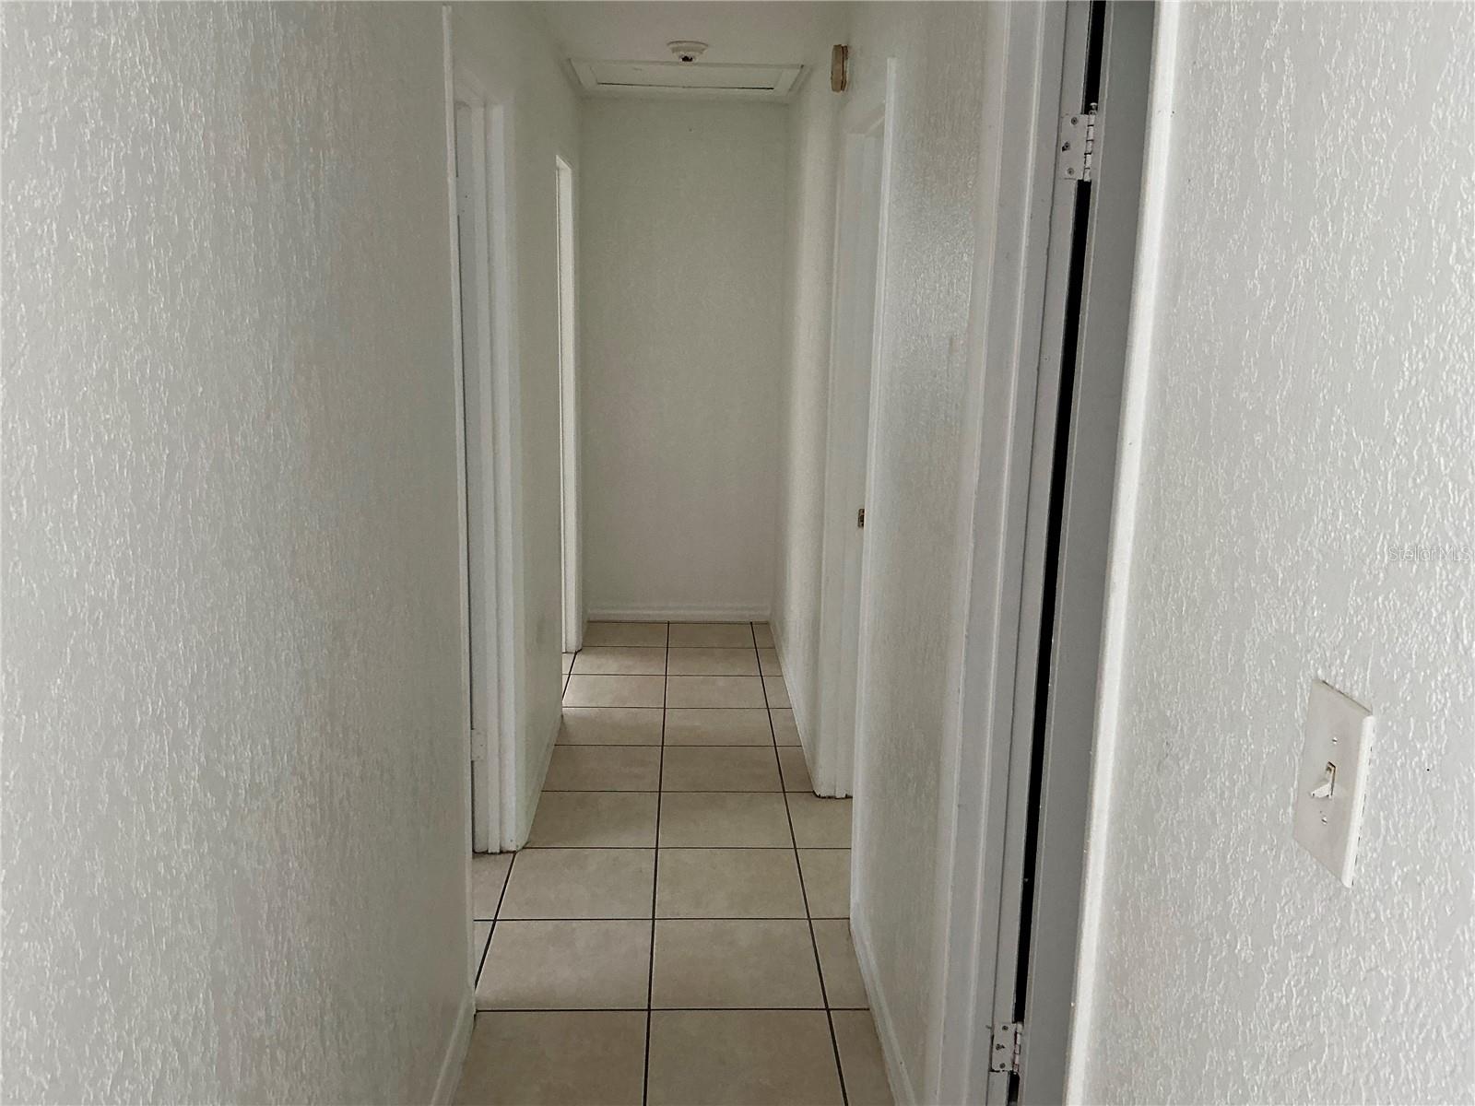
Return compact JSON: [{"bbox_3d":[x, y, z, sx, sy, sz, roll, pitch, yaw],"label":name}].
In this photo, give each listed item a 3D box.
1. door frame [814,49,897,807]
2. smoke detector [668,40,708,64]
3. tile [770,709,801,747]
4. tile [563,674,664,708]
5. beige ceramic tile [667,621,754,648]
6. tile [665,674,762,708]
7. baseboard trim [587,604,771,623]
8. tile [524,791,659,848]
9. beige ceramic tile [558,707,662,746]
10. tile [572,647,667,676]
[{"bbox_3d":[0.354,-0.145,3.232,0.125,2.099,0.900,1,12,-3],"label":"door frame"},{"bbox_3d":[-0.173,-1.738,4.151,0.142,0.060,0.142,1,12,-3],"label":"smoke detector"},{"bbox_3d":[0.180,0.660,4.495,0.097,0.011,0.401,1,12,-3],"label":"tile"},{"bbox_3d":[-0.495,0.569,4.878,0.400,0.010,0.400,1,12,-3],"label":"tile"},{"bbox_3d":[-0.125,0.400,5.681,0.401,0.011,0.417,1,12,-3],"label":"beige ceramic tile"},{"bbox_3d":[-0.090,0.572,4.880,0.401,0.011,0.401,1,12,-3],"label":"tile"},{"bbox_3d":[-0.288,0.302,5.893,0.900,0.084,0.015,1,12,-3],"label":"baseboard trim"},{"bbox_3d":[-0.436,0.823,3.672,0.385,0.011,0.401,1,12,-3],"label":"tile"},{"bbox_3d":[-0.471,0.653,4.465,0.385,0.011,0.401,1,12,-3],"label":"beige ceramic tile"},{"bbox_3d":[-0.512,0.483,5.275,0.400,0.010,0.400,1,12,-3],"label":"tile"}]

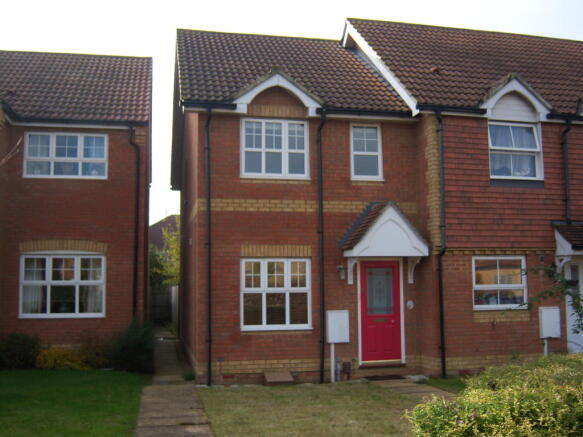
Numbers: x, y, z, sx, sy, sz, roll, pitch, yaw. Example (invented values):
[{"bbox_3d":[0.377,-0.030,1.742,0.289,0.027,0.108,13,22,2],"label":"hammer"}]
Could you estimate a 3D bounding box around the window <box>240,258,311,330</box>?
[{"bbox_3d":[-0.277,1.389,11.138,1.330,1.290,0.100,0,-5,-11],"label":"window"}]

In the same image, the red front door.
[{"bbox_3d":[1.716,1.771,11.589,0.812,1.912,0.070,1,-5,-11],"label":"red front door"}]

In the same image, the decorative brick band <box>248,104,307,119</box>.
[{"bbox_3d":[-0.250,-2.028,11.453,1.160,0.245,0.100,1,-5,-11],"label":"decorative brick band"}]

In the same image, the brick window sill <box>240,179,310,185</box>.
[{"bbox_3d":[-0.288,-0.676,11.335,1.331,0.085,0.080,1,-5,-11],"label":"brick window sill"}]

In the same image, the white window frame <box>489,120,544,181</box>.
[{"bbox_3d":[4.272,-1.289,11.531,1.146,1.143,0.120,1,-5,-11],"label":"white window frame"}]

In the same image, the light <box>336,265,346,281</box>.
[{"bbox_3d":[0.925,1.009,11.278,0.121,0.284,0.200,0,-5,-11],"label":"light"}]

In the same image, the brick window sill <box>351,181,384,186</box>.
[{"bbox_3d":[1.492,-0.679,11.826,0.690,0.095,0.120,1,-6,-14],"label":"brick window sill"}]

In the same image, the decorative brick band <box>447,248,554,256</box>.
[{"bbox_3d":[3.960,0.635,11.432,2.251,0.133,0.110,0,-5,-11],"label":"decorative brick band"}]

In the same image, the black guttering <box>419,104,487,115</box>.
[{"bbox_3d":[2.983,-2.010,11.241,1.380,0.122,0.120,1,-6,-12],"label":"black guttering"}]

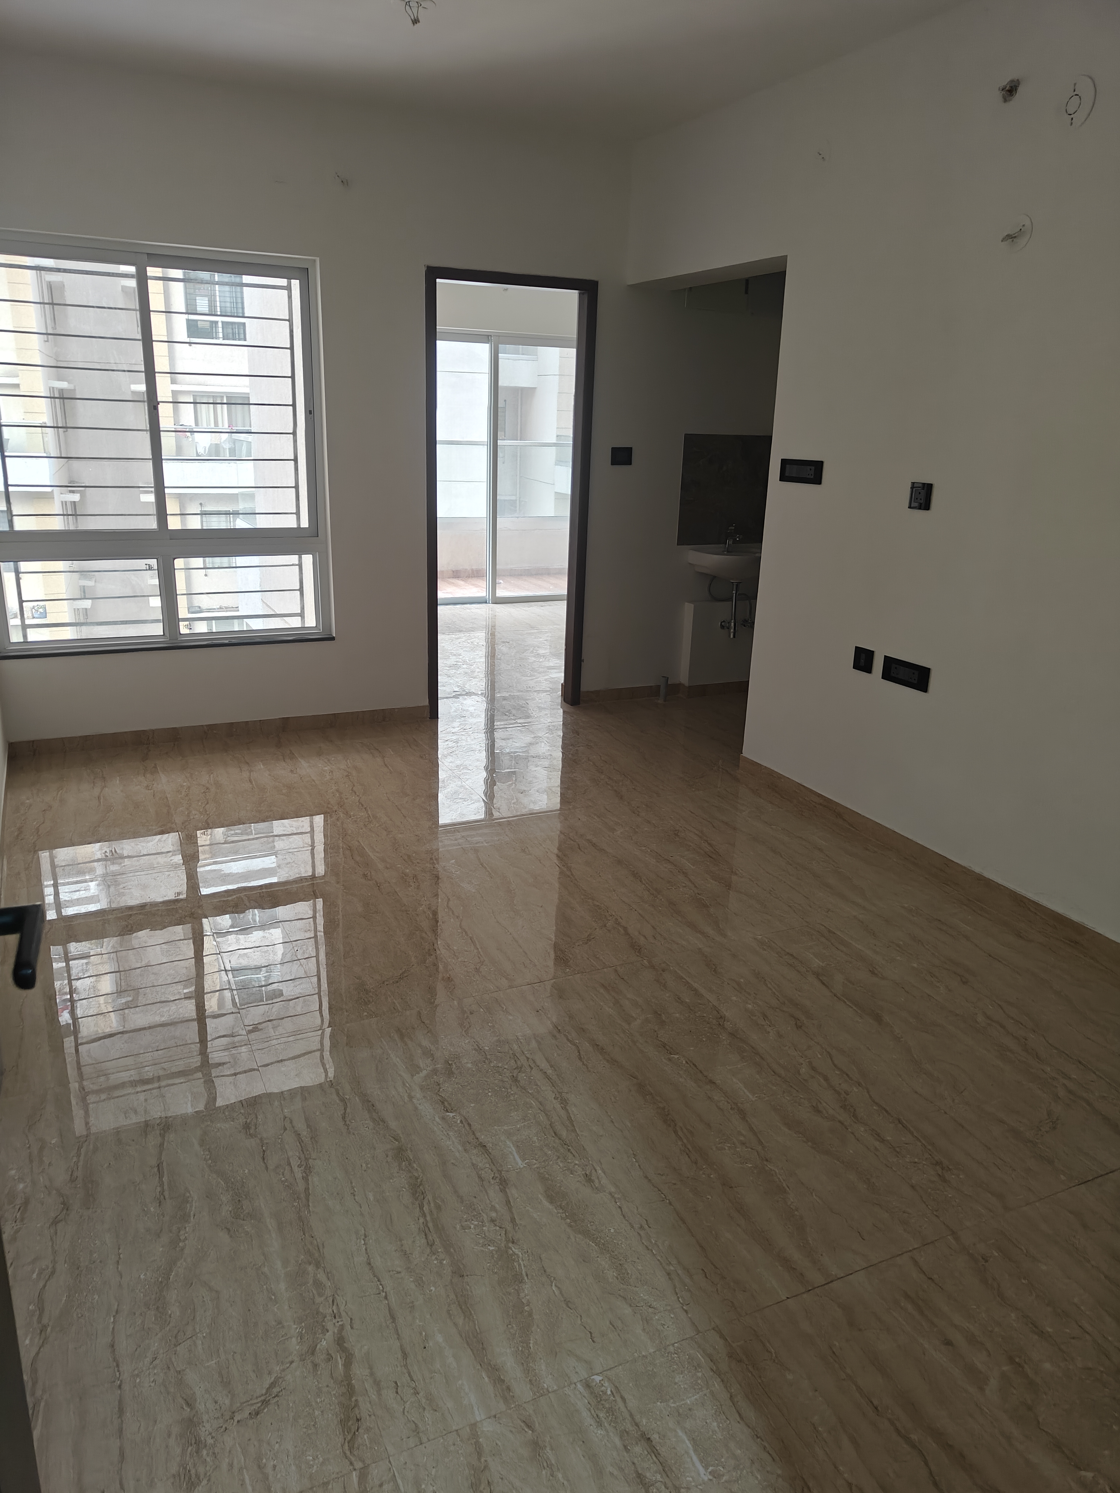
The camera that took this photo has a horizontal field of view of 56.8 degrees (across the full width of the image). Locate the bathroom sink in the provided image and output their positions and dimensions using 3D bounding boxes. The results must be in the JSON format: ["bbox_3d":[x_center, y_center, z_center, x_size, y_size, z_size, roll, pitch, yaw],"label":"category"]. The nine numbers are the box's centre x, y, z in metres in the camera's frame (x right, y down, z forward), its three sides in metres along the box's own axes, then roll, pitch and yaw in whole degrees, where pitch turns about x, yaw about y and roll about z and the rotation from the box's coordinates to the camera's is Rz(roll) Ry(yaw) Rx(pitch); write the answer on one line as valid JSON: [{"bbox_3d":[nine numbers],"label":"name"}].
[{"bbox_3d":[0.981,-1.005,5.801,0.410,0.165,0.330,-6,20,-25],"label":"bathroom sink"}]

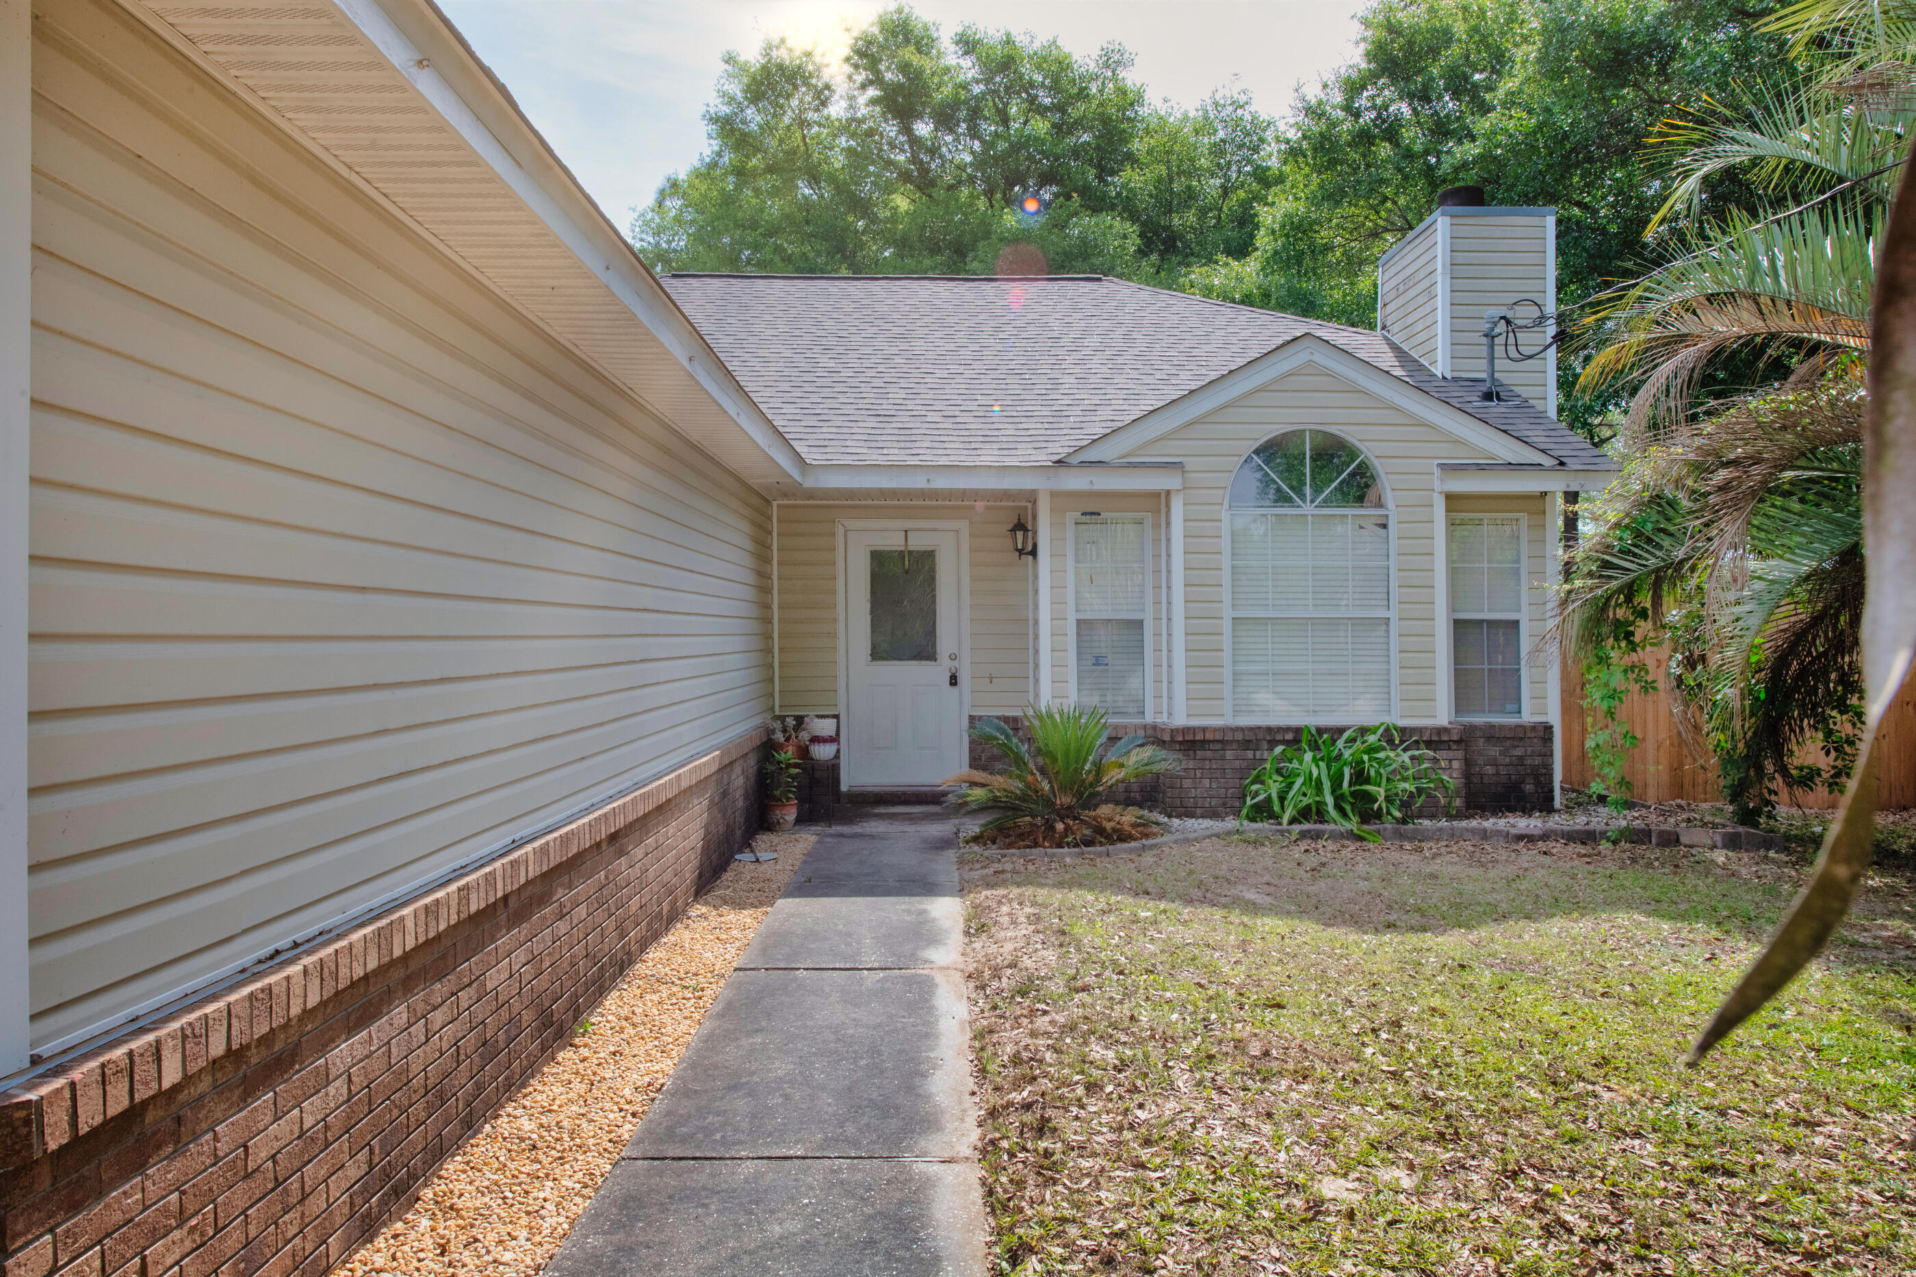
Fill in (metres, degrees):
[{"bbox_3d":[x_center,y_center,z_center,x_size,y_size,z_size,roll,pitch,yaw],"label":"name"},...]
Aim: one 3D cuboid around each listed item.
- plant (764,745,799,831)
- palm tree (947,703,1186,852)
[{"bbox_3d":[-1.232,1.045,8.920,0.260,0.580,0.260,0,0,0],"label":"plant"},{"bbox_3d":[0.689,0.862,8.400,1.520,0.870,1.350,0,0,0],"label":"palm tree"}]

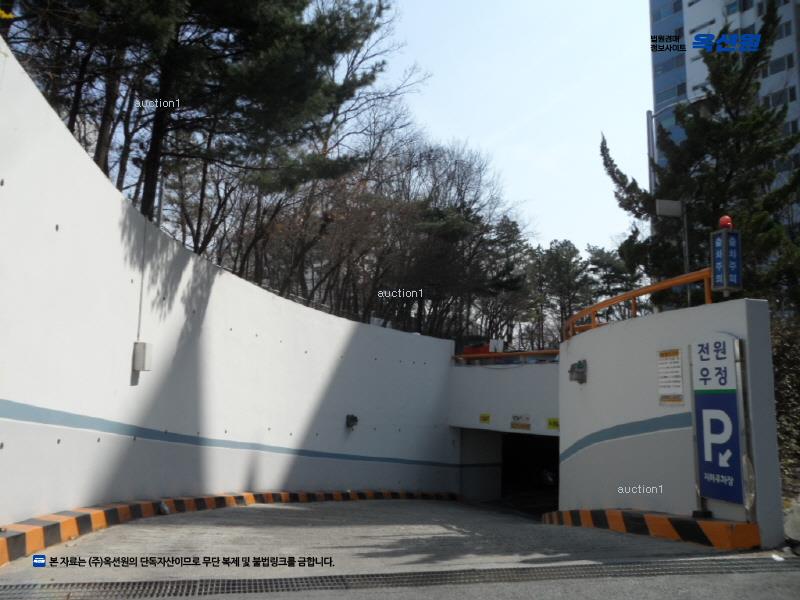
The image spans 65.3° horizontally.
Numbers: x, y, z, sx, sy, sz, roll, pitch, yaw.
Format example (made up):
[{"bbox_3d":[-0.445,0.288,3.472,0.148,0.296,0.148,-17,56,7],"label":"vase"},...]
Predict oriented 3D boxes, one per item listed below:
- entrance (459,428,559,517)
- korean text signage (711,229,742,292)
[{"bbox_3d":[3.510,5.097,18.331,1.000,2.400,4.200,7,-9,-42],"label":"entrance"},{"bbox_3d":[3.400,-0.408,6.498,0.190,0.600,0.190,2,-7,-14],"label":"korean text signage"}]

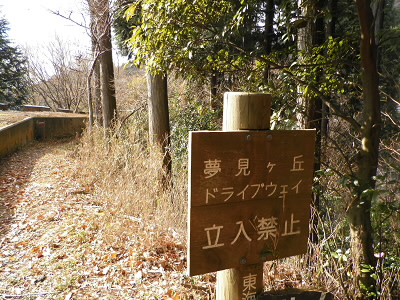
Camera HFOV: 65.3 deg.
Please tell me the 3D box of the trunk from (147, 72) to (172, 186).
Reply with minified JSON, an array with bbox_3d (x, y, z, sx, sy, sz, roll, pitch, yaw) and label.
[{"bbox_3d":[-0.644,-0.329,5.000,0.350,1.850,0.350,-3,9,-9],"label":"trunk"}]

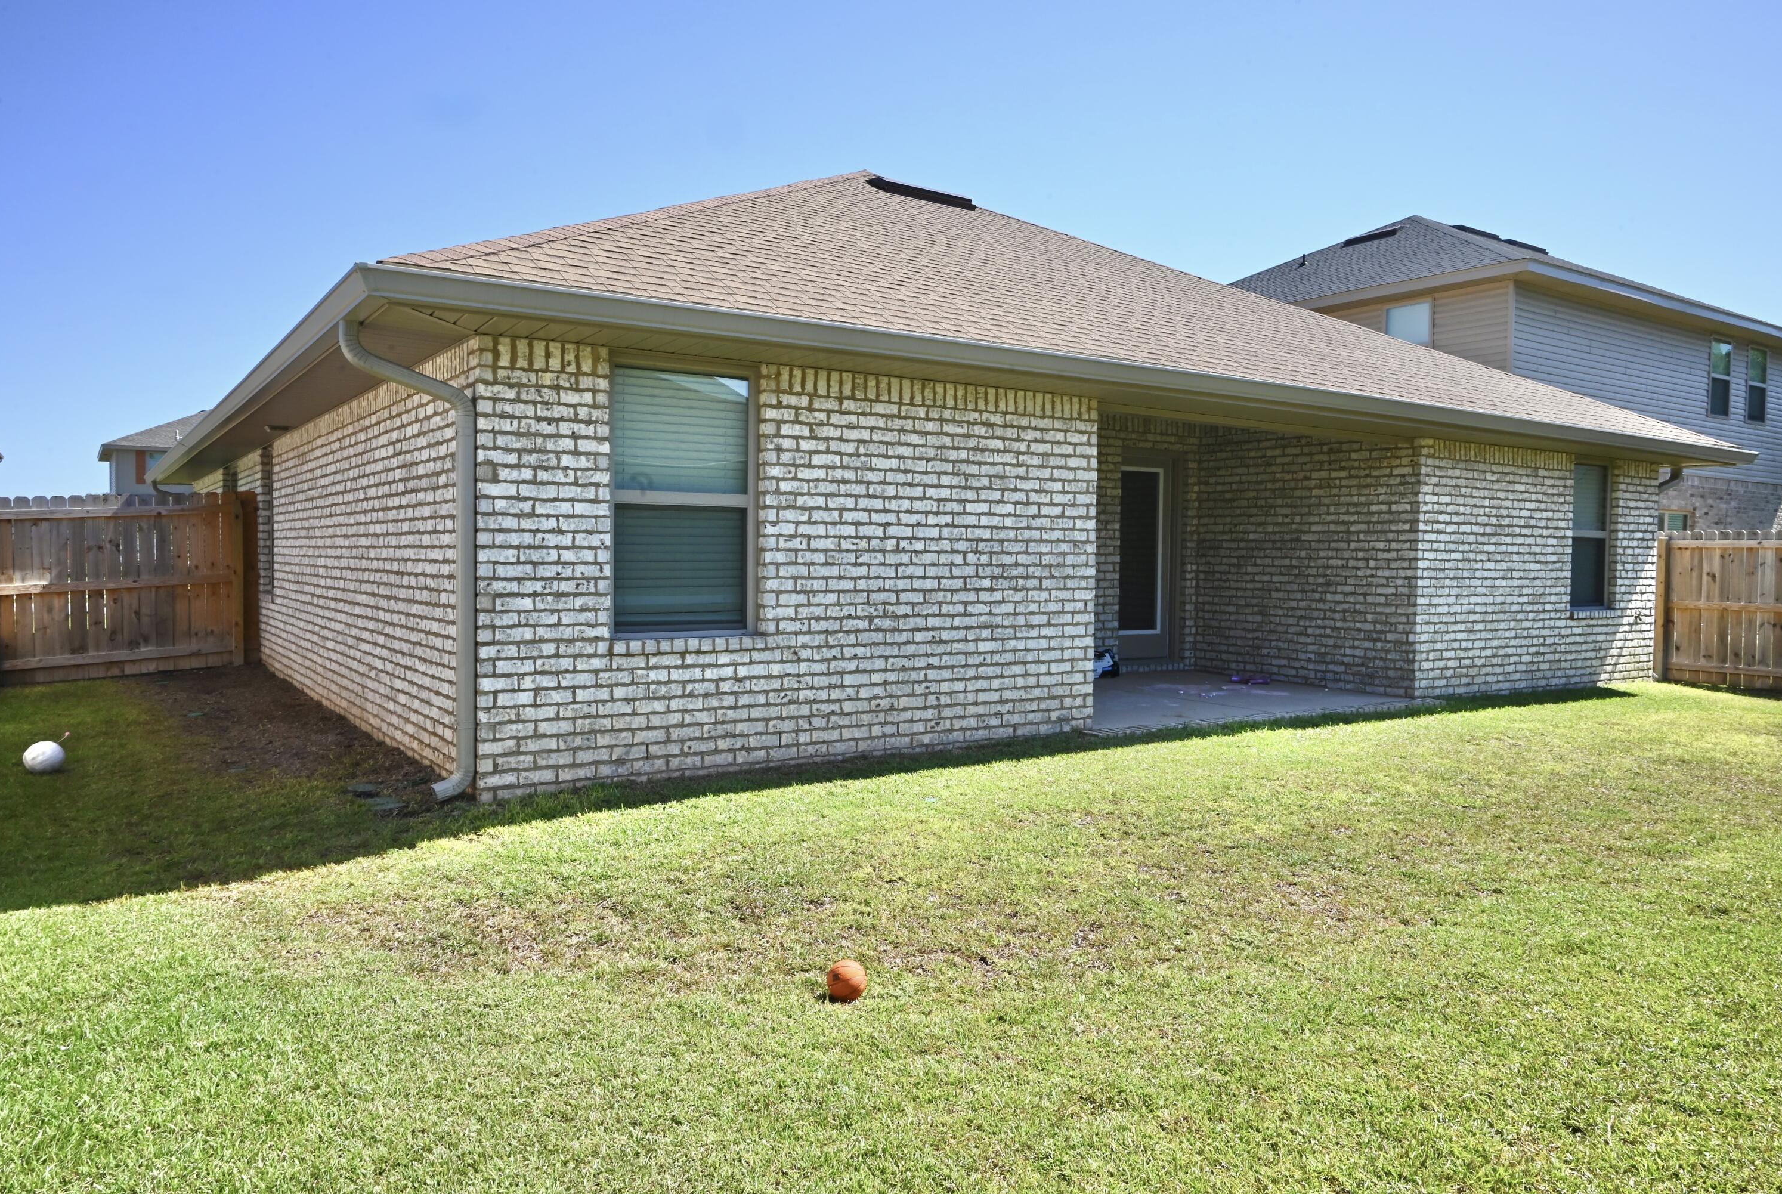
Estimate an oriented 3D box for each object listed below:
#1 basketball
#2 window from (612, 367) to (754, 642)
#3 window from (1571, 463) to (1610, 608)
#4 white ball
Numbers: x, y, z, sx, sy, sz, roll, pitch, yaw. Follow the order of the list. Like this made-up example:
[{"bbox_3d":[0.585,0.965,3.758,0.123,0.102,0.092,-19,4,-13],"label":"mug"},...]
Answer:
[{"bbox_3d":[-0.137,1.200,3.730,0.126,0.126,0.126,1,2,0],"label":"basketball"},{"bbox_3d":[-1.118,-0.512,6.515,0.880,1.460,0.100,-1,2,-34],"label":"window"},{"bbox_3d":[7.029,-0.618,12.025,0.880,1.460,0.100,-1,2,-34],"label":"window"},{"bbox_3d":[-5.080,0.969,7.160,0.203,0.200,0.203,-1,2,-34],"label":"white ball"}]

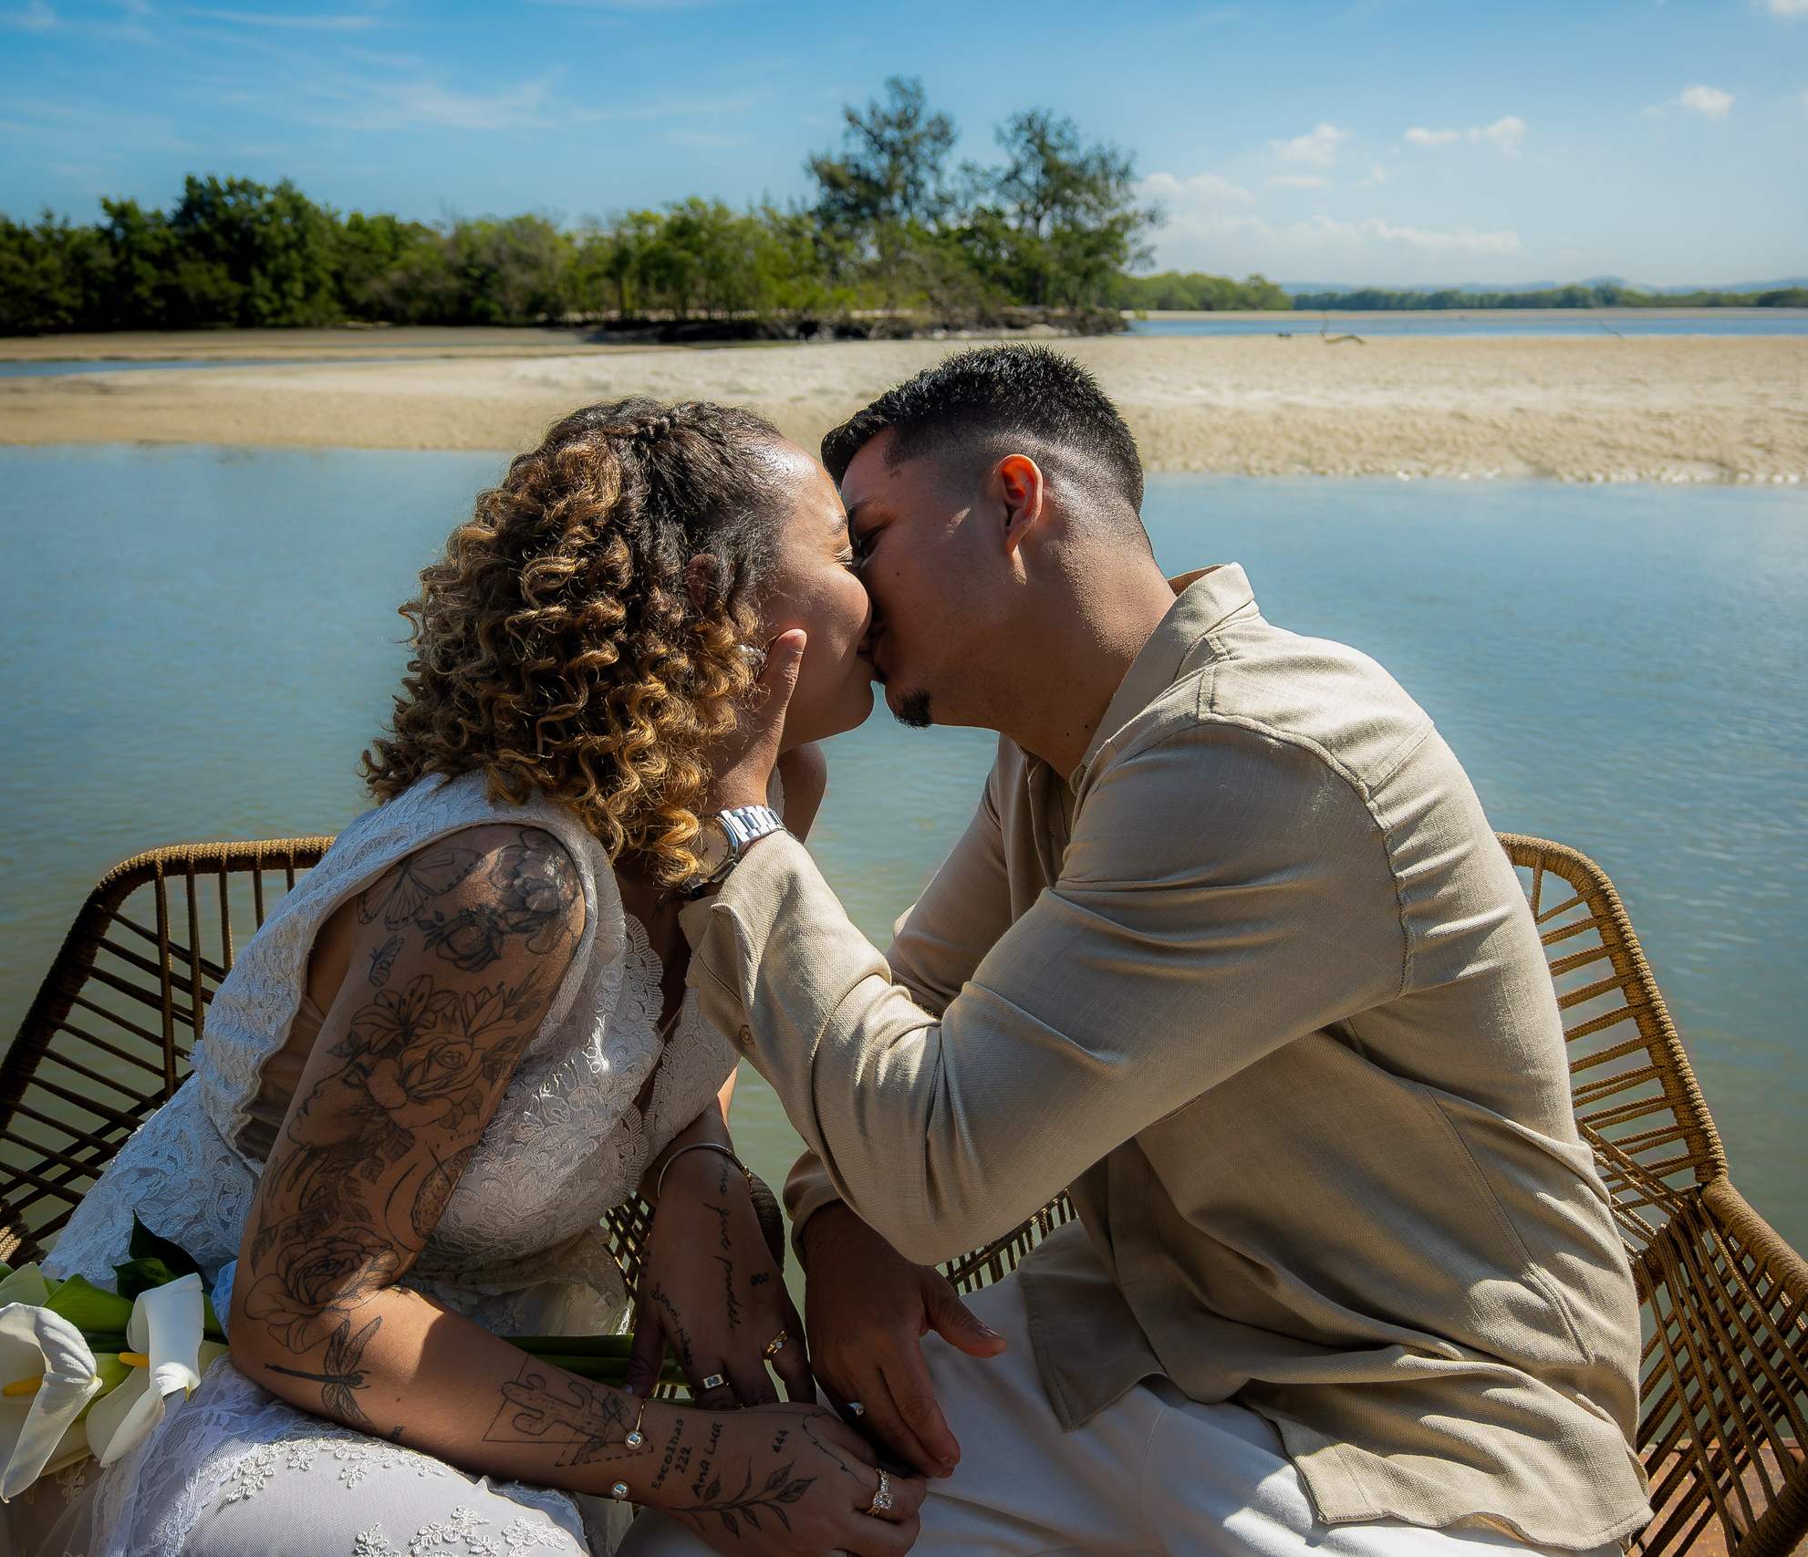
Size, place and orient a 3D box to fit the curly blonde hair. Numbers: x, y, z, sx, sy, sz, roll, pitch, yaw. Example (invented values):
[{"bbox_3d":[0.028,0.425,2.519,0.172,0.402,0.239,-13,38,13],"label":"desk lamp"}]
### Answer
[{"bbox_3d":[-0.209,-0.086,1.106,0.260,0.295,0.250,-9,17,-18],"label":"curly blonde hair"}]

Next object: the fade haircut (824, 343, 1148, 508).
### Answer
[{"bbox_3d":[0.052,-0.221,1.121,0.195,0.120,0.165,-10,15,5],"label":"fade haircut"}]

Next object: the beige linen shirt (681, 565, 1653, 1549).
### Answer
[{"bbox_3d":[0.189,0.209,1.253,0.603,0.694,0.520,-13,15,1],"label":"beige linen shirt"}]

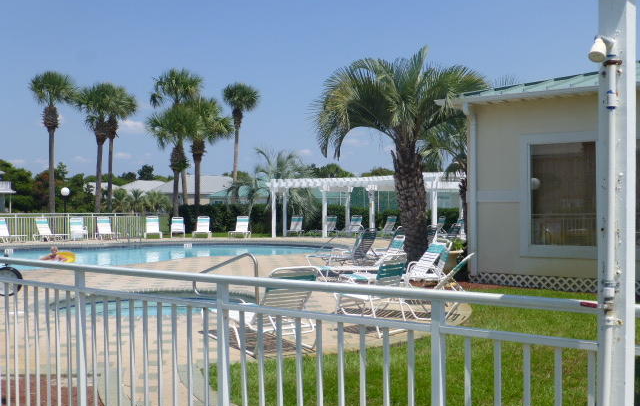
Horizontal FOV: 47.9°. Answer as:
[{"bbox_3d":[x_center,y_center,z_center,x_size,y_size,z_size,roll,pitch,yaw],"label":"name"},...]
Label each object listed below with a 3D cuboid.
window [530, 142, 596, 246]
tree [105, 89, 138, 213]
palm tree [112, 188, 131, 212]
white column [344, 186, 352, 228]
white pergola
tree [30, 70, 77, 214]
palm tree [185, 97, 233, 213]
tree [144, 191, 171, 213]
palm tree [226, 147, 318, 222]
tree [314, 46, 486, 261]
[{"bbox_3d":[4.220,-0.150,12.550,1.150,1.800,0.100,0,0,34],"label":"window"},{"bbox_3d":[-12.100,-2.650,43.500,2.200,8.600,2.200,0,0,0],"label":"tree"},{"bbox_3d":[-16.516,-0.125,60.000,1.550,2.350,1.550,0,0,0],"label":"palm tree"},{"bbox_3d":[1.344,0.424,34.000,0.250,2.250,0.250,0,0,28],"label":"white column"},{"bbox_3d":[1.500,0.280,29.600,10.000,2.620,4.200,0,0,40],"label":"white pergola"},{"bbox_3d":[-13.911,-2.626,37.500,2.500,8.400,2.500,0,0,0],"label":"tree"},{"bbox_3d":[-6.154,-2.125,39.800,2.650,7.400,2.650,0,0,0],"label":"palm tree"},{"bbox_3d":[-16.900,0.000,75.000,2.600,2.400,2.600,0,0,0],"label":"tree"},{"bbox_3d":[-2.450,-0.600,35.500,4.500,4.300,4.300,0,0,0],"label":"palm tree"},{"bbox_3d":[1.950,-1.150,17.500,4.200,5.350,4.200,0,0,0],"label":"tree"}]

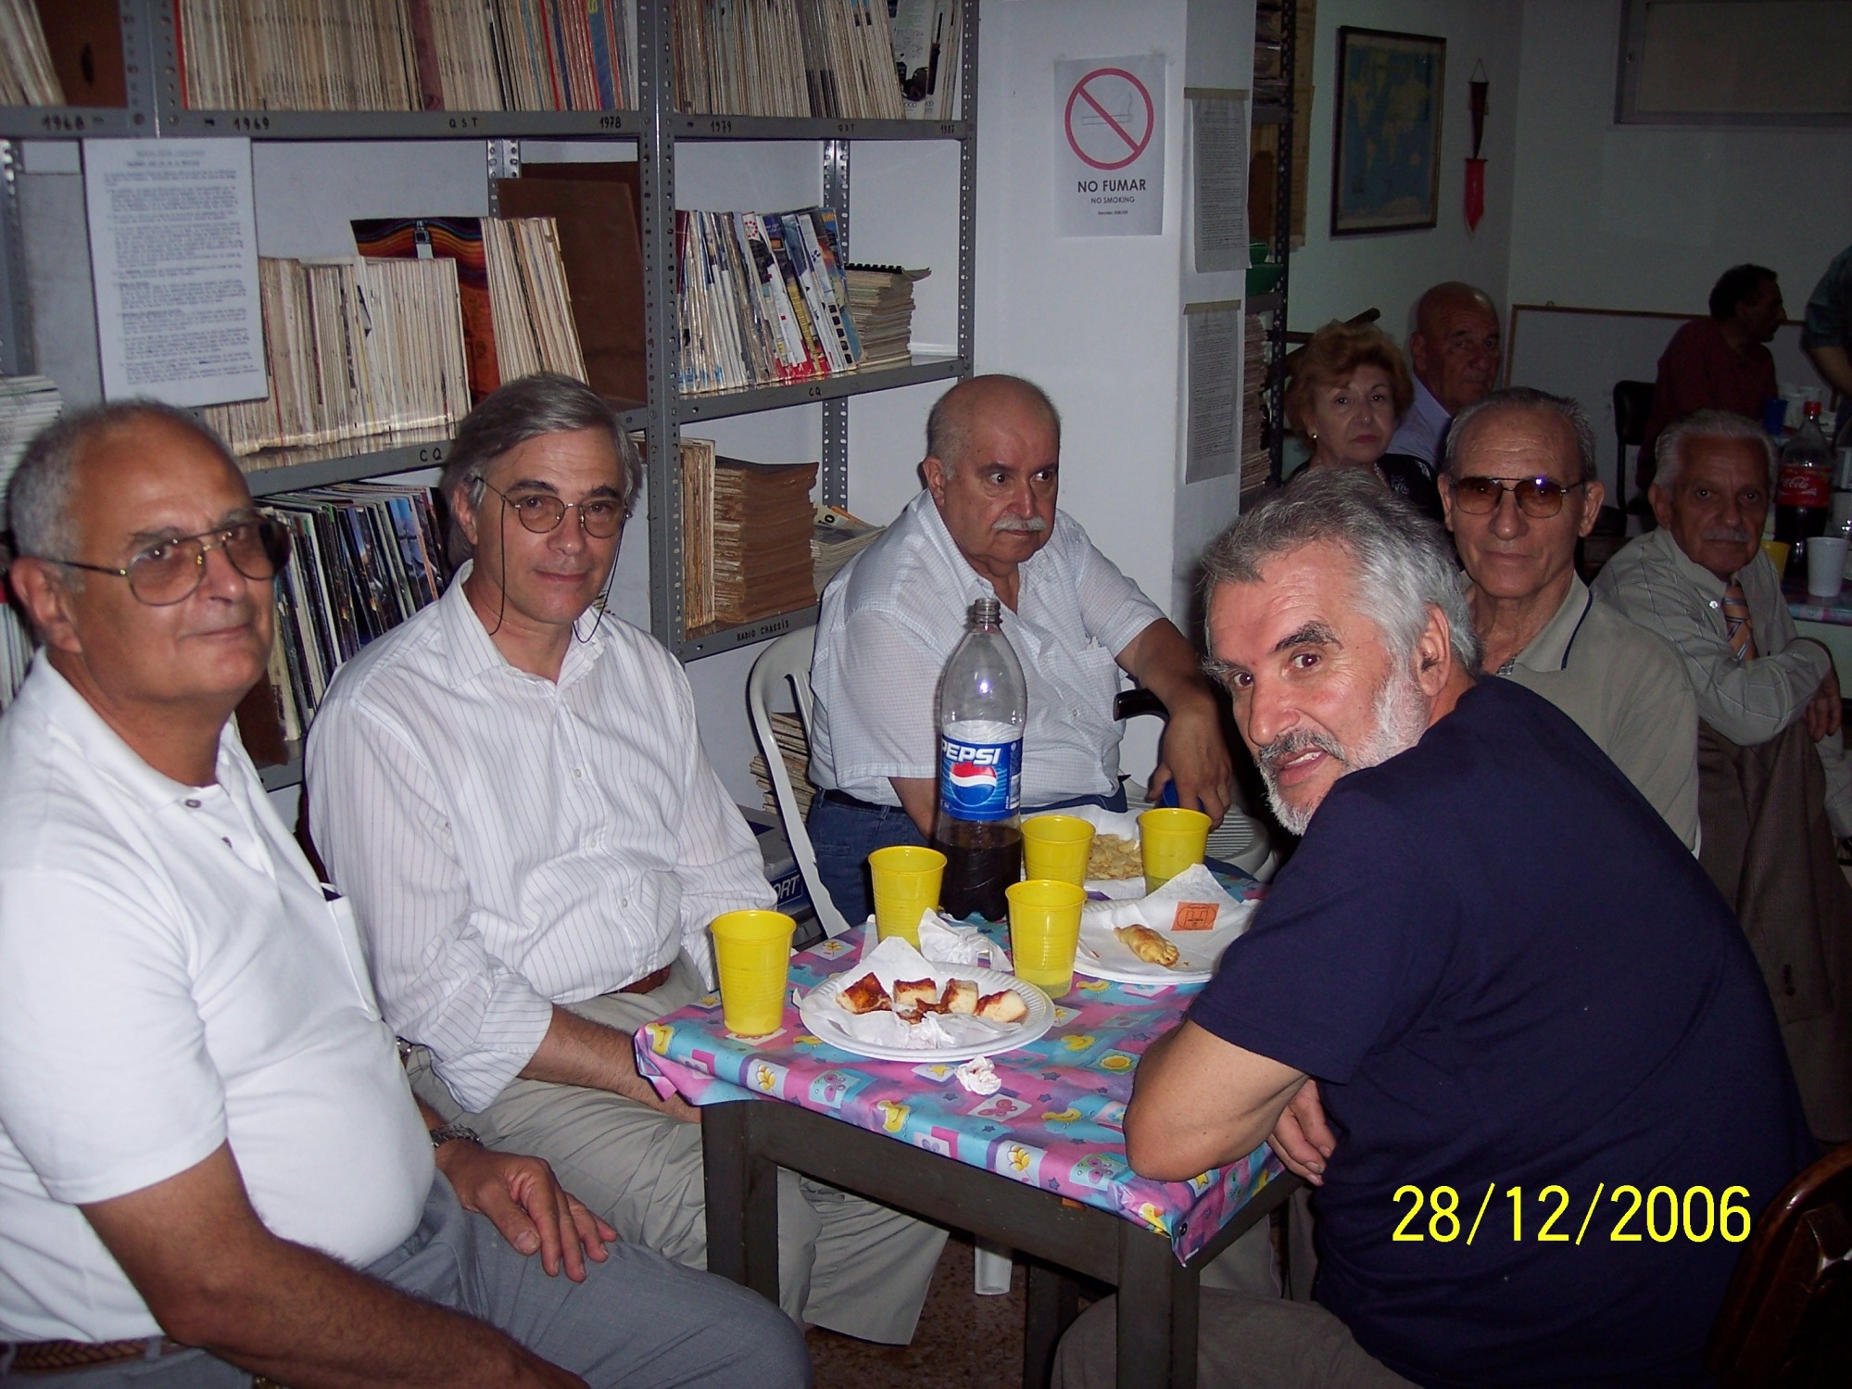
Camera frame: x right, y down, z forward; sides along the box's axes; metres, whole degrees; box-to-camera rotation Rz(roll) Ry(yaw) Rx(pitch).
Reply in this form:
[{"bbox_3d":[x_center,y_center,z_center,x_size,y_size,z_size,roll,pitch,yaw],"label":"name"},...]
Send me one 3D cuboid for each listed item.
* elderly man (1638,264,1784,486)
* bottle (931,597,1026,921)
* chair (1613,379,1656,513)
[{"bbox_3d":[2.353,-0.642,5.903,0.750,1.140,0.540,9,18,29],"label":"elderly man"},{"bbox_3d":[0.052,0.059,1.990,0.089,0.304,0.089,2,15,8],"label":"bottle"},{"bbox_3d":[2.232,-0.470,5.873,0.500,0.830,0.450,12,19,38],"label":"chair"}]

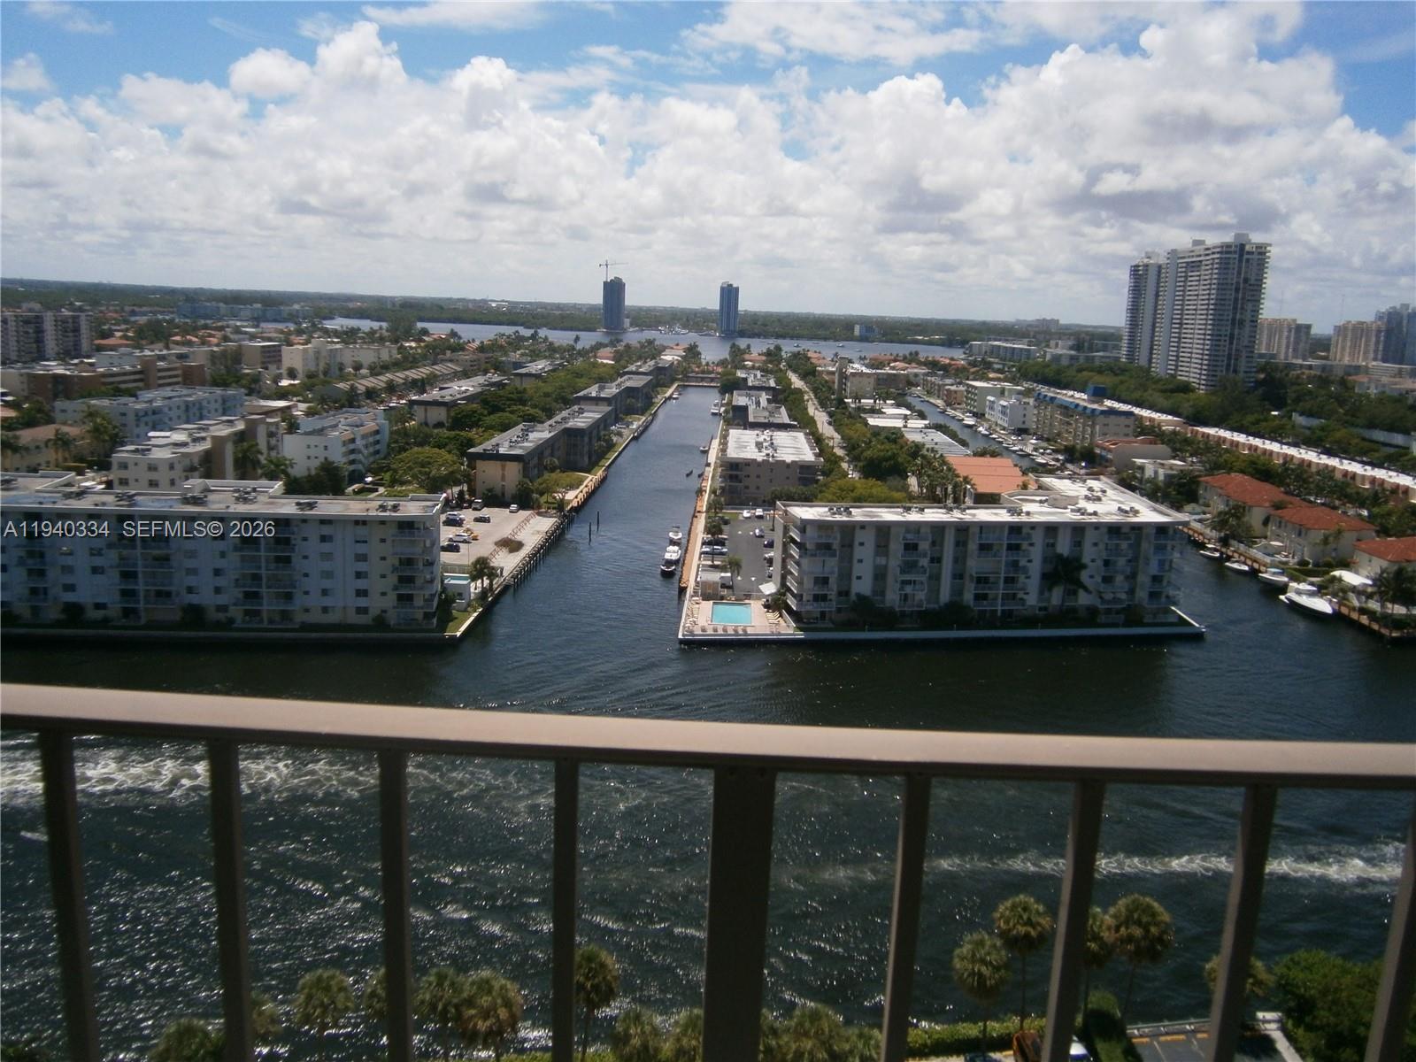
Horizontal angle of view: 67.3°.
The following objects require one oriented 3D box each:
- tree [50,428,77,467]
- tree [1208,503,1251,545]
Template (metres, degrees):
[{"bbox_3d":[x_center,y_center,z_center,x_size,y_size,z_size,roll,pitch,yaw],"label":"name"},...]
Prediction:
[{"bbox_3d":[-146.992,-15.382,243.383,5.500,15.000,5.500,2,12,0],"label":"tree"},{"bbox_3d":[118.766,-1.599,242.966,7.600,9.600,7.200,2,12,0],"label":"tree"}]

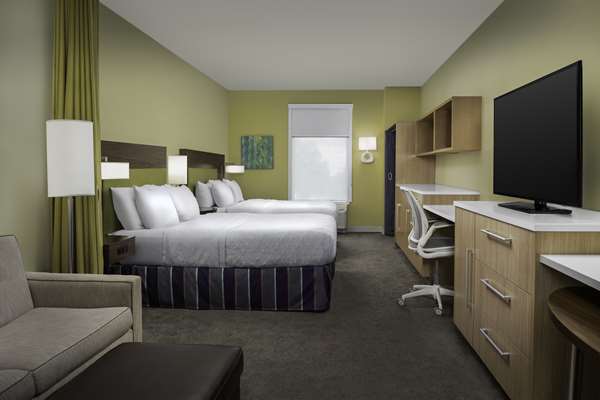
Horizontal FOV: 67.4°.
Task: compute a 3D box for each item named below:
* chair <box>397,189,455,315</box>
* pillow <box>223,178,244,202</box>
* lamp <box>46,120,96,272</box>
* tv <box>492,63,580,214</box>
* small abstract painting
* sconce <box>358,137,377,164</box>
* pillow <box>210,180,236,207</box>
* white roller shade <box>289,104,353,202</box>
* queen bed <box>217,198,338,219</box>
[{"bbox_3d":[1.232,0.411,3.982,0.660,0.990,0.670,-1,4,0],"label":"chair"},{"bbox_3d":[-1.026,-0.149,7.079,0.180,0.400,0.660,-23,2,6],"label":"pillow"},{"bbox_3d":[-1.485,0.245,2.971,0.320,1.524,0.320,0,4,5],"label":"lamp"},{"bbox_3d":[1.389,-0.321,2.729,0.220,0.763,1.200,0,4,5],"label":"tv"},{"bbox_3d":[-0.778,-0.869,8.235,0.620,0.630,0.040,0,4,5],"label":"small abstract painting"},{"bbox_3d":[1.213,-0.880,8.001,0.320,0.480,0.140,0,4,5],"label":"sconce"},{"bbox_3d":[-1.088,-0.095,6.515,0.180,0.400,0.660,-23,2,6],"label":"pillow"},{"bbox_3d":[0.370,-0.846,8.121,1.160,1.740,0.080,0,4,5],"label":"white roller shade"},{"bbox_3d":[-0.407,0.400,6.789,2.030,0.670,1.560,0,4,5],"label":"queen bed"}]

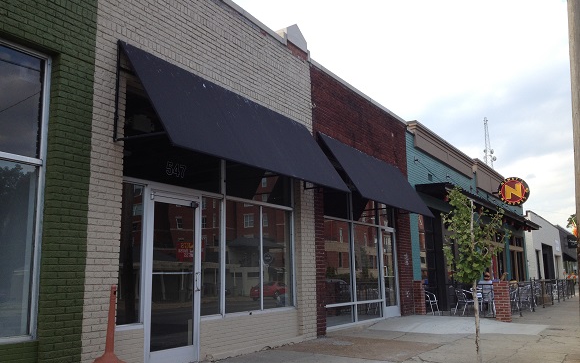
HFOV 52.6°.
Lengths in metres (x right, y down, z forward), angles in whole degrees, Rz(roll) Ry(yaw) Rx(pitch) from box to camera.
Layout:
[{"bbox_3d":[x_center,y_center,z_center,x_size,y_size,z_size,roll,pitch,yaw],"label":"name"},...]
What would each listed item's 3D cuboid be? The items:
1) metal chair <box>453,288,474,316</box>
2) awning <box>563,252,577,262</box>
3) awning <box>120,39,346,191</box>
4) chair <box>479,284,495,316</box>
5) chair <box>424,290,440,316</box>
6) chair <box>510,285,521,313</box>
[{"bbox_3d":[4.767,3.248,15.962,0.570,0.750,0.550,0,-9,-7],"label":"metal chair"},{"bbox_3d":[29.233,7.897,61.055,1.100,0.900,5.000,-6,-10,29],"label":"awning"},{"bbox_3d":[-0.491,-0.723,8.504,0.900,1.350,4.500,-6,-10,29],"label":"awning"},{"bbox_3d":[5.412,3.275,16.105,0.570,0.750,0.550,-2,-9,8],"label":"chair"},{"bbox_3d":[3.756,3.253,16.018,0.570,0.750,0.550,-4,-10,20],"label":"chair"},{"bbox_3d":[6.719,3.544,17.839,0.570,0.750,0.550,-6,-10,29],"label":"chair"}]

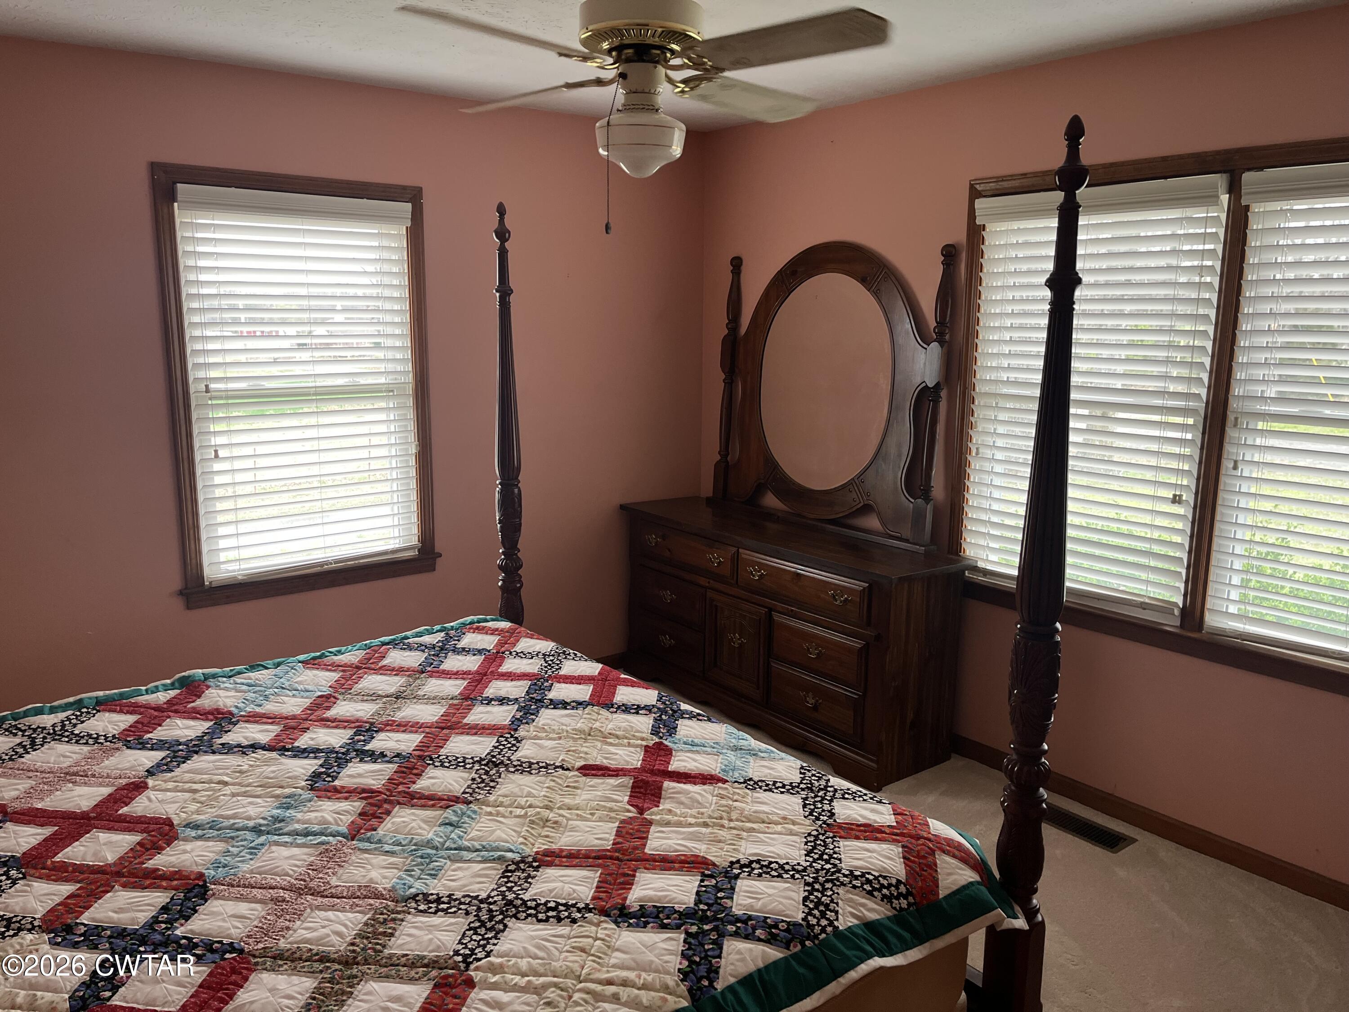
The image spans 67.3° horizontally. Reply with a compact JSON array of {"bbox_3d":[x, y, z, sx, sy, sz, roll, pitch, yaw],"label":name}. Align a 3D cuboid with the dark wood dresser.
[{"bbox_3d":[0.414,0.480,4.159,0.441,0.783,1.560,-8,14,-38],"label":"dark wood dresser"}]

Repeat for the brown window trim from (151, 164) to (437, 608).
[{"bbox_3d":[-1.300,-0.410,3.601,0.945,1.463,0.060,-8,14,-38],"label":"brown window trim"}]

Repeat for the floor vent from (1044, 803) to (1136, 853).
[{"bbox_3d":[1.316,1.042,3.319,0.134,0.014,0.345,-8,14,-38],"label":"floor vent"}]

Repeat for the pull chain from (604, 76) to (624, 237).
[{"bbox_3d":[-0.119,-0.695,2.008,0.036,0.305,0.032,0,11,-3],"label":"pull chain"}]

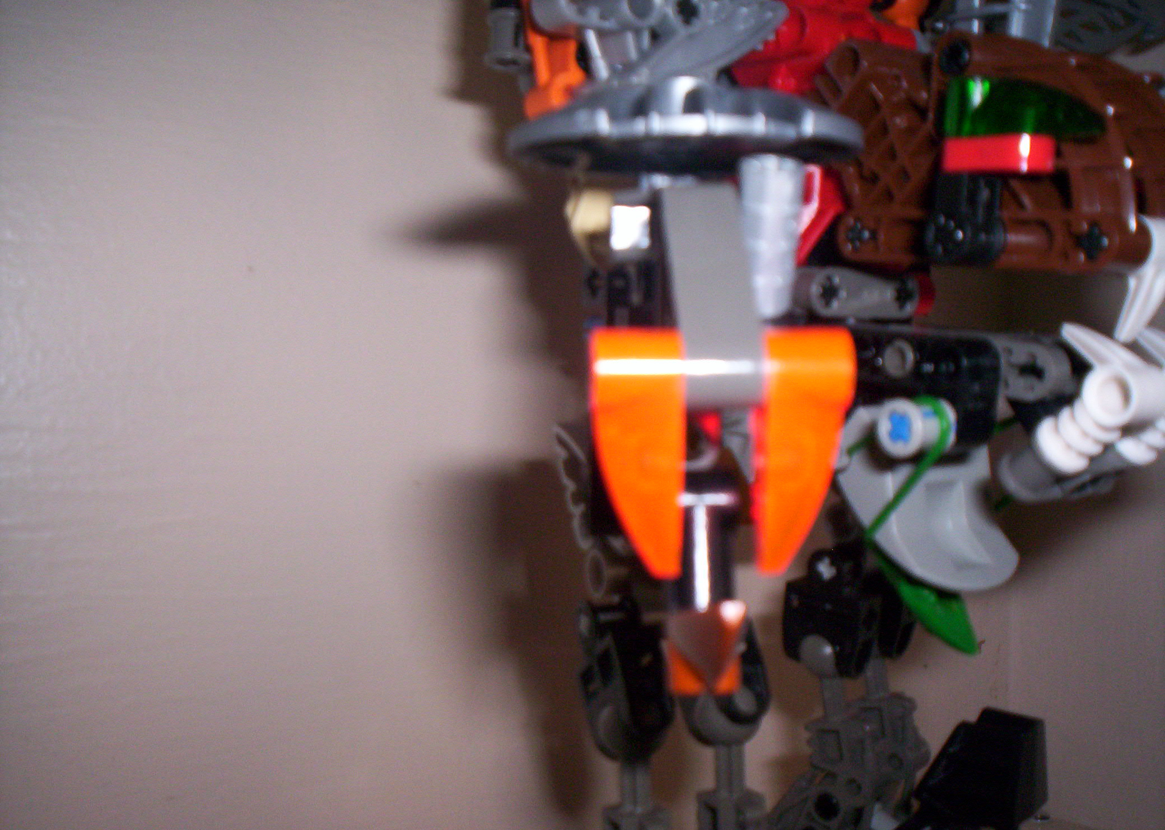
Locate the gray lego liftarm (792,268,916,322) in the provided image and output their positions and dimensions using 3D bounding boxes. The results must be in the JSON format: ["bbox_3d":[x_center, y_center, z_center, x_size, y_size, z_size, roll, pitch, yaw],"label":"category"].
[{"bbox_3d":[0.041,-0.018,0.190,0.024,0.007,0.008,-2,0,-34],"label":"gray lego liftarm"}]

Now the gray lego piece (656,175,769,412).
[{"bbox_3d":[0.012,-0.012,0.120,0.008,0.024,0.007,-3,-24,-2],"label":"gray lego piece"}]

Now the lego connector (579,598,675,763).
[{"bbox_3d":[0.007,0.040,0.188,0.010,0.024,0.015,-5,1,-24],"label":"lego connector"}]

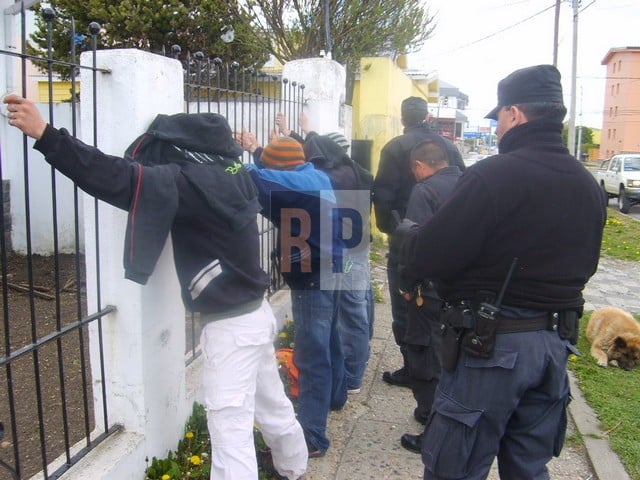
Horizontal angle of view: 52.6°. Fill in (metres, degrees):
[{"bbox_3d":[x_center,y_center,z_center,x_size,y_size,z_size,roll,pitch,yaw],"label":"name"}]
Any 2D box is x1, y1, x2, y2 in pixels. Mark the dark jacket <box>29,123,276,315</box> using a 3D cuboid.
[{"bbox_3d":[-0.560,-0.100,2.420,0.520,0.770,0.850,4,9,25],"label":"dark jacket"}]

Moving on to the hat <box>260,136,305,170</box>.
[{"bbox_3d":[-0.187,-0.430,3.220,0.210,0.165,0.190,5,9,30],"label":"hat"}]

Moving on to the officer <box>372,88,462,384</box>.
[{"bbox_3d":[0.630,0.025,4.130,0.570,1.820,0.400,0,8,-6],"label":"officer"}]

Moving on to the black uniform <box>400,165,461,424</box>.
[{"bbox_3d":[0.635,0.290,3.380,0.380,1.390,0.500,6,10,36],"label":"black uniform"}]

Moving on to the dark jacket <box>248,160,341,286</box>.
[{"bbox_3d":[-0.130,-0.085,3.370,0.480,0.680,0.500,5,9,32],"label":"dark jacket"}]

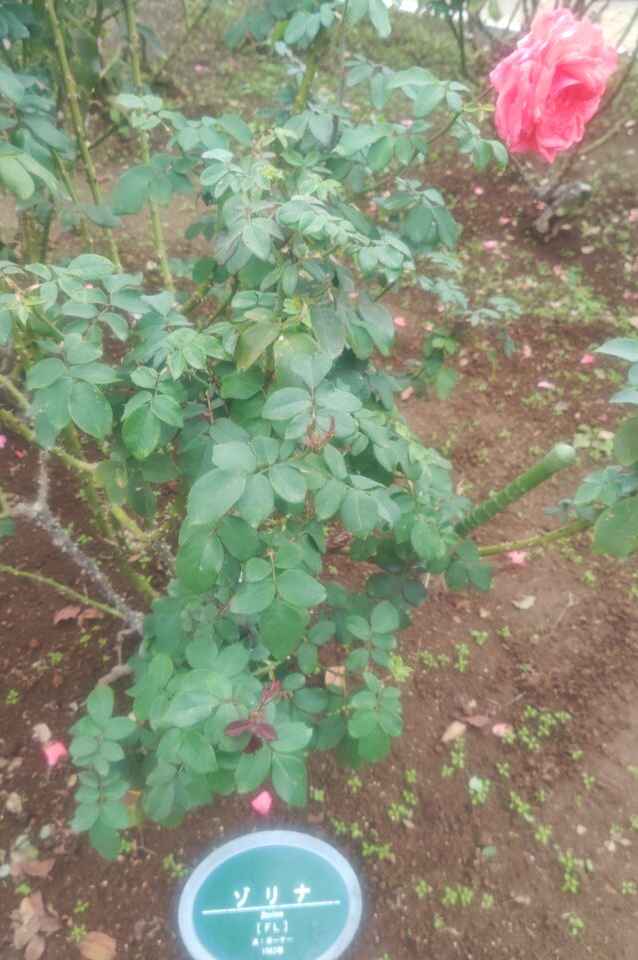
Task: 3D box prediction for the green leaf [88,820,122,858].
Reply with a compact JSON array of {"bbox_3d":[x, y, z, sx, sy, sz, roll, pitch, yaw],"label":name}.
[{"bbox_3d":[-0.270,0.452,1.070,0.038,0.009,0.048,-21,68,-9],"label":"green leaf"}]

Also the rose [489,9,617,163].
[{"bbox_3d":[0.165,-0.278,0.600,0.084,0.094,0.060,-34,26,-25],"label":"rose"}]

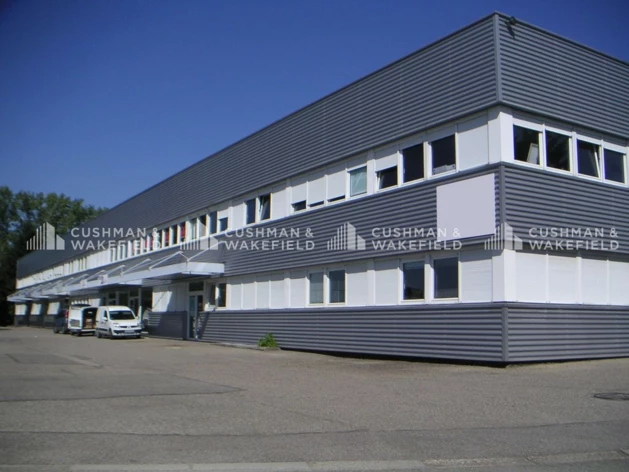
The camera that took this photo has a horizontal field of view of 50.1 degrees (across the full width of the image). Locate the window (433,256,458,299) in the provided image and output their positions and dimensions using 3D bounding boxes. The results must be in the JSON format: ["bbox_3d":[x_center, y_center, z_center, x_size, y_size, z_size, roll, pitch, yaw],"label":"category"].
[{"bbox_3d":[3.600,1.155,18.500,0.130,1.120,1.030,5,-9,-32],"label":"window"}]

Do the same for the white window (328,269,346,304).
[{"bbox_3d":[0.780,1.730,22.950,0.130,1.160,1.080,5,-9,-32],"label":"white window"}]

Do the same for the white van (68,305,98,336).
[{"bbox_3d":[-14.790,5.561,44.047,1.750,1.860,4.200,5,-9,-32],"label":"white van"}]

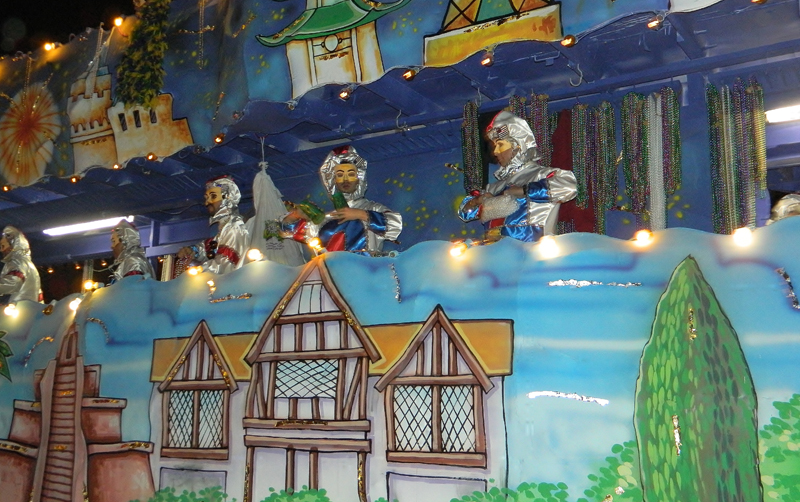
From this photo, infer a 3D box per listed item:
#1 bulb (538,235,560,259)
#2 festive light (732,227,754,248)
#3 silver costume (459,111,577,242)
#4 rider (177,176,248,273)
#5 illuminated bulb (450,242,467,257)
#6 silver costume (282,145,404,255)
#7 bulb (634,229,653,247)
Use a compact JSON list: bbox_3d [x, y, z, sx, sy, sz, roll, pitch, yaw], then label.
[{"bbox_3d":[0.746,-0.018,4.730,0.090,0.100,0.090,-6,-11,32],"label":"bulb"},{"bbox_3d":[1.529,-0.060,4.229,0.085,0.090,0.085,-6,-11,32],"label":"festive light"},{"bbox_3d":[0.660,0.054,5.183,0.470,1.720,0.580,6,-11,-32],"label":"silver costume"},{"bbox_3d":[-1.301,0.322,6.472,0.480,1.720,0.520,5,-10,-26],"label":"rider"},{"bbox_3d":[0.309,-0.008,5.012,0.080,0.080,0.080,0,-9,0],"label":"illuminated bulb"},{"bbox_3d":[-0.362,0.184,5.825,0.700,1.720,0.450,-1,-9,8],"label":"silver costume"},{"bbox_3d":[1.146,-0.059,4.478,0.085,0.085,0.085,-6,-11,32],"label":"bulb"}]

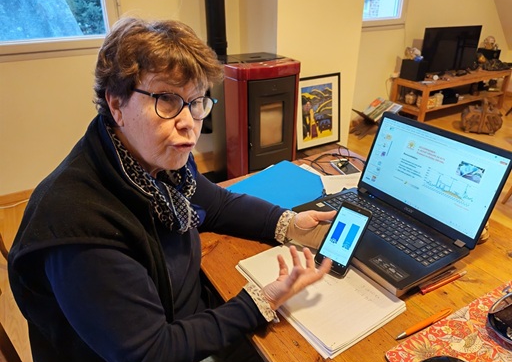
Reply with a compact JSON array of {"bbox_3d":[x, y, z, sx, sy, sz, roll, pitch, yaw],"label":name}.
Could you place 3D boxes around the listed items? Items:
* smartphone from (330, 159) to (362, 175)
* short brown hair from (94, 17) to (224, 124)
[{"bbox_3d":[0.318,-0.038,1.381,0.069,0.009,0.138,-7,29,-13],"label":"smartphone"},{"bbox_3d":[-0.170,-0.186,0.715,0.200,0.195,0.220,-13,27,-43],"label":"short brown hair"}]

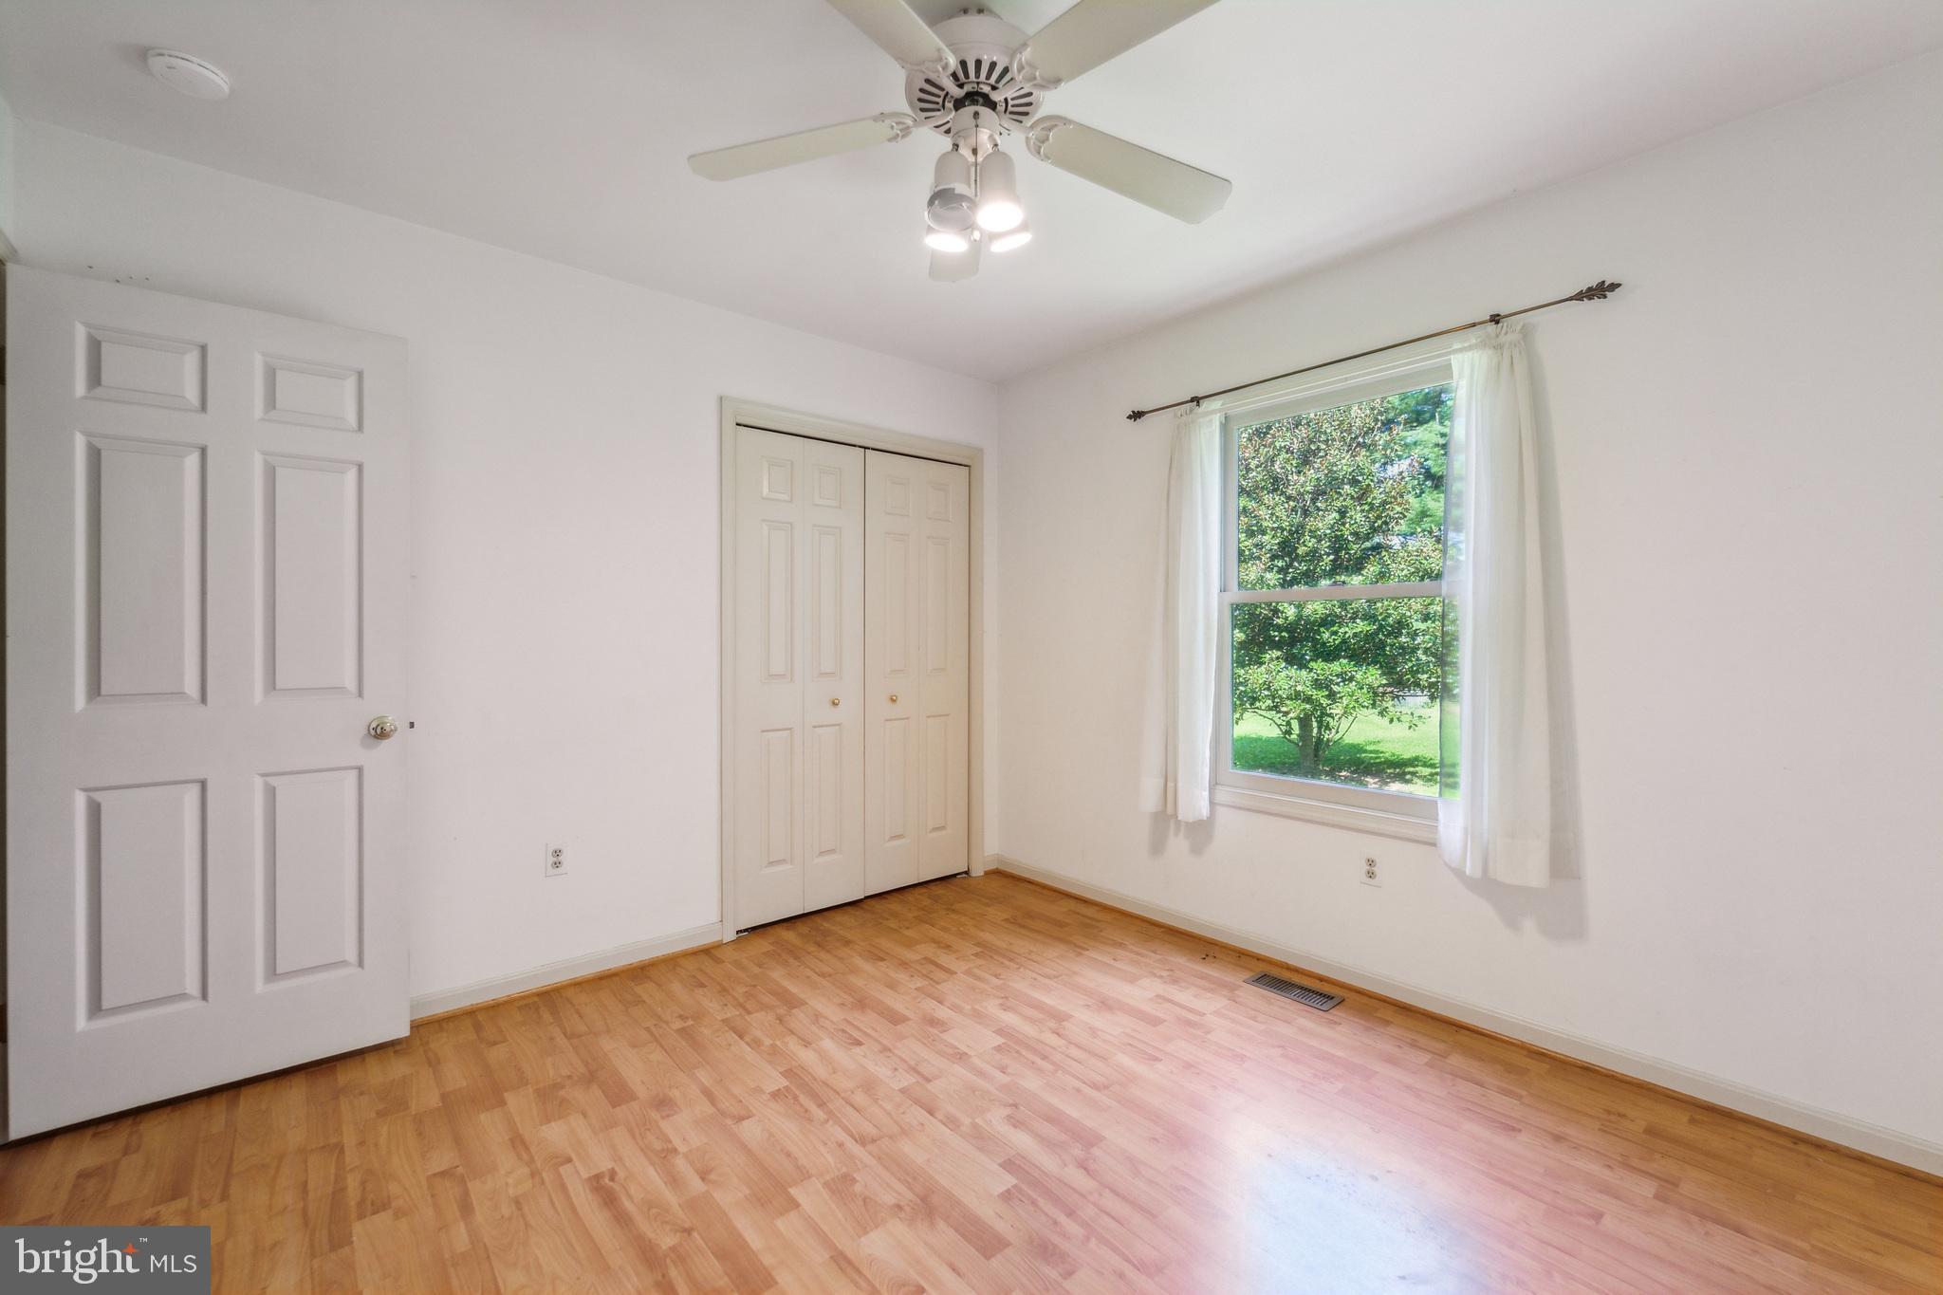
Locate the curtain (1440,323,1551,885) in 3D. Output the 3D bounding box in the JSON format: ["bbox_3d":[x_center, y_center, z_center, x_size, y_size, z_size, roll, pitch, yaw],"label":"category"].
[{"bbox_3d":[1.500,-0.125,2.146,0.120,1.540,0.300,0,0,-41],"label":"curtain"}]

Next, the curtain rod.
[{"bbox_3d":[1.181,-0.949,2.567,0.075,0.048,1.590,0,1,-41],"label":"curtain rod"}]

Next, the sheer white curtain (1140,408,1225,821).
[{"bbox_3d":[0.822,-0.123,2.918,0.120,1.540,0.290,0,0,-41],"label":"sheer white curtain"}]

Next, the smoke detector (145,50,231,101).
[{"bbox_3d":[-1.742,-1.266,1.683,0.132,0.037,0.132,0,0,0],"label":"smoke detector"}]

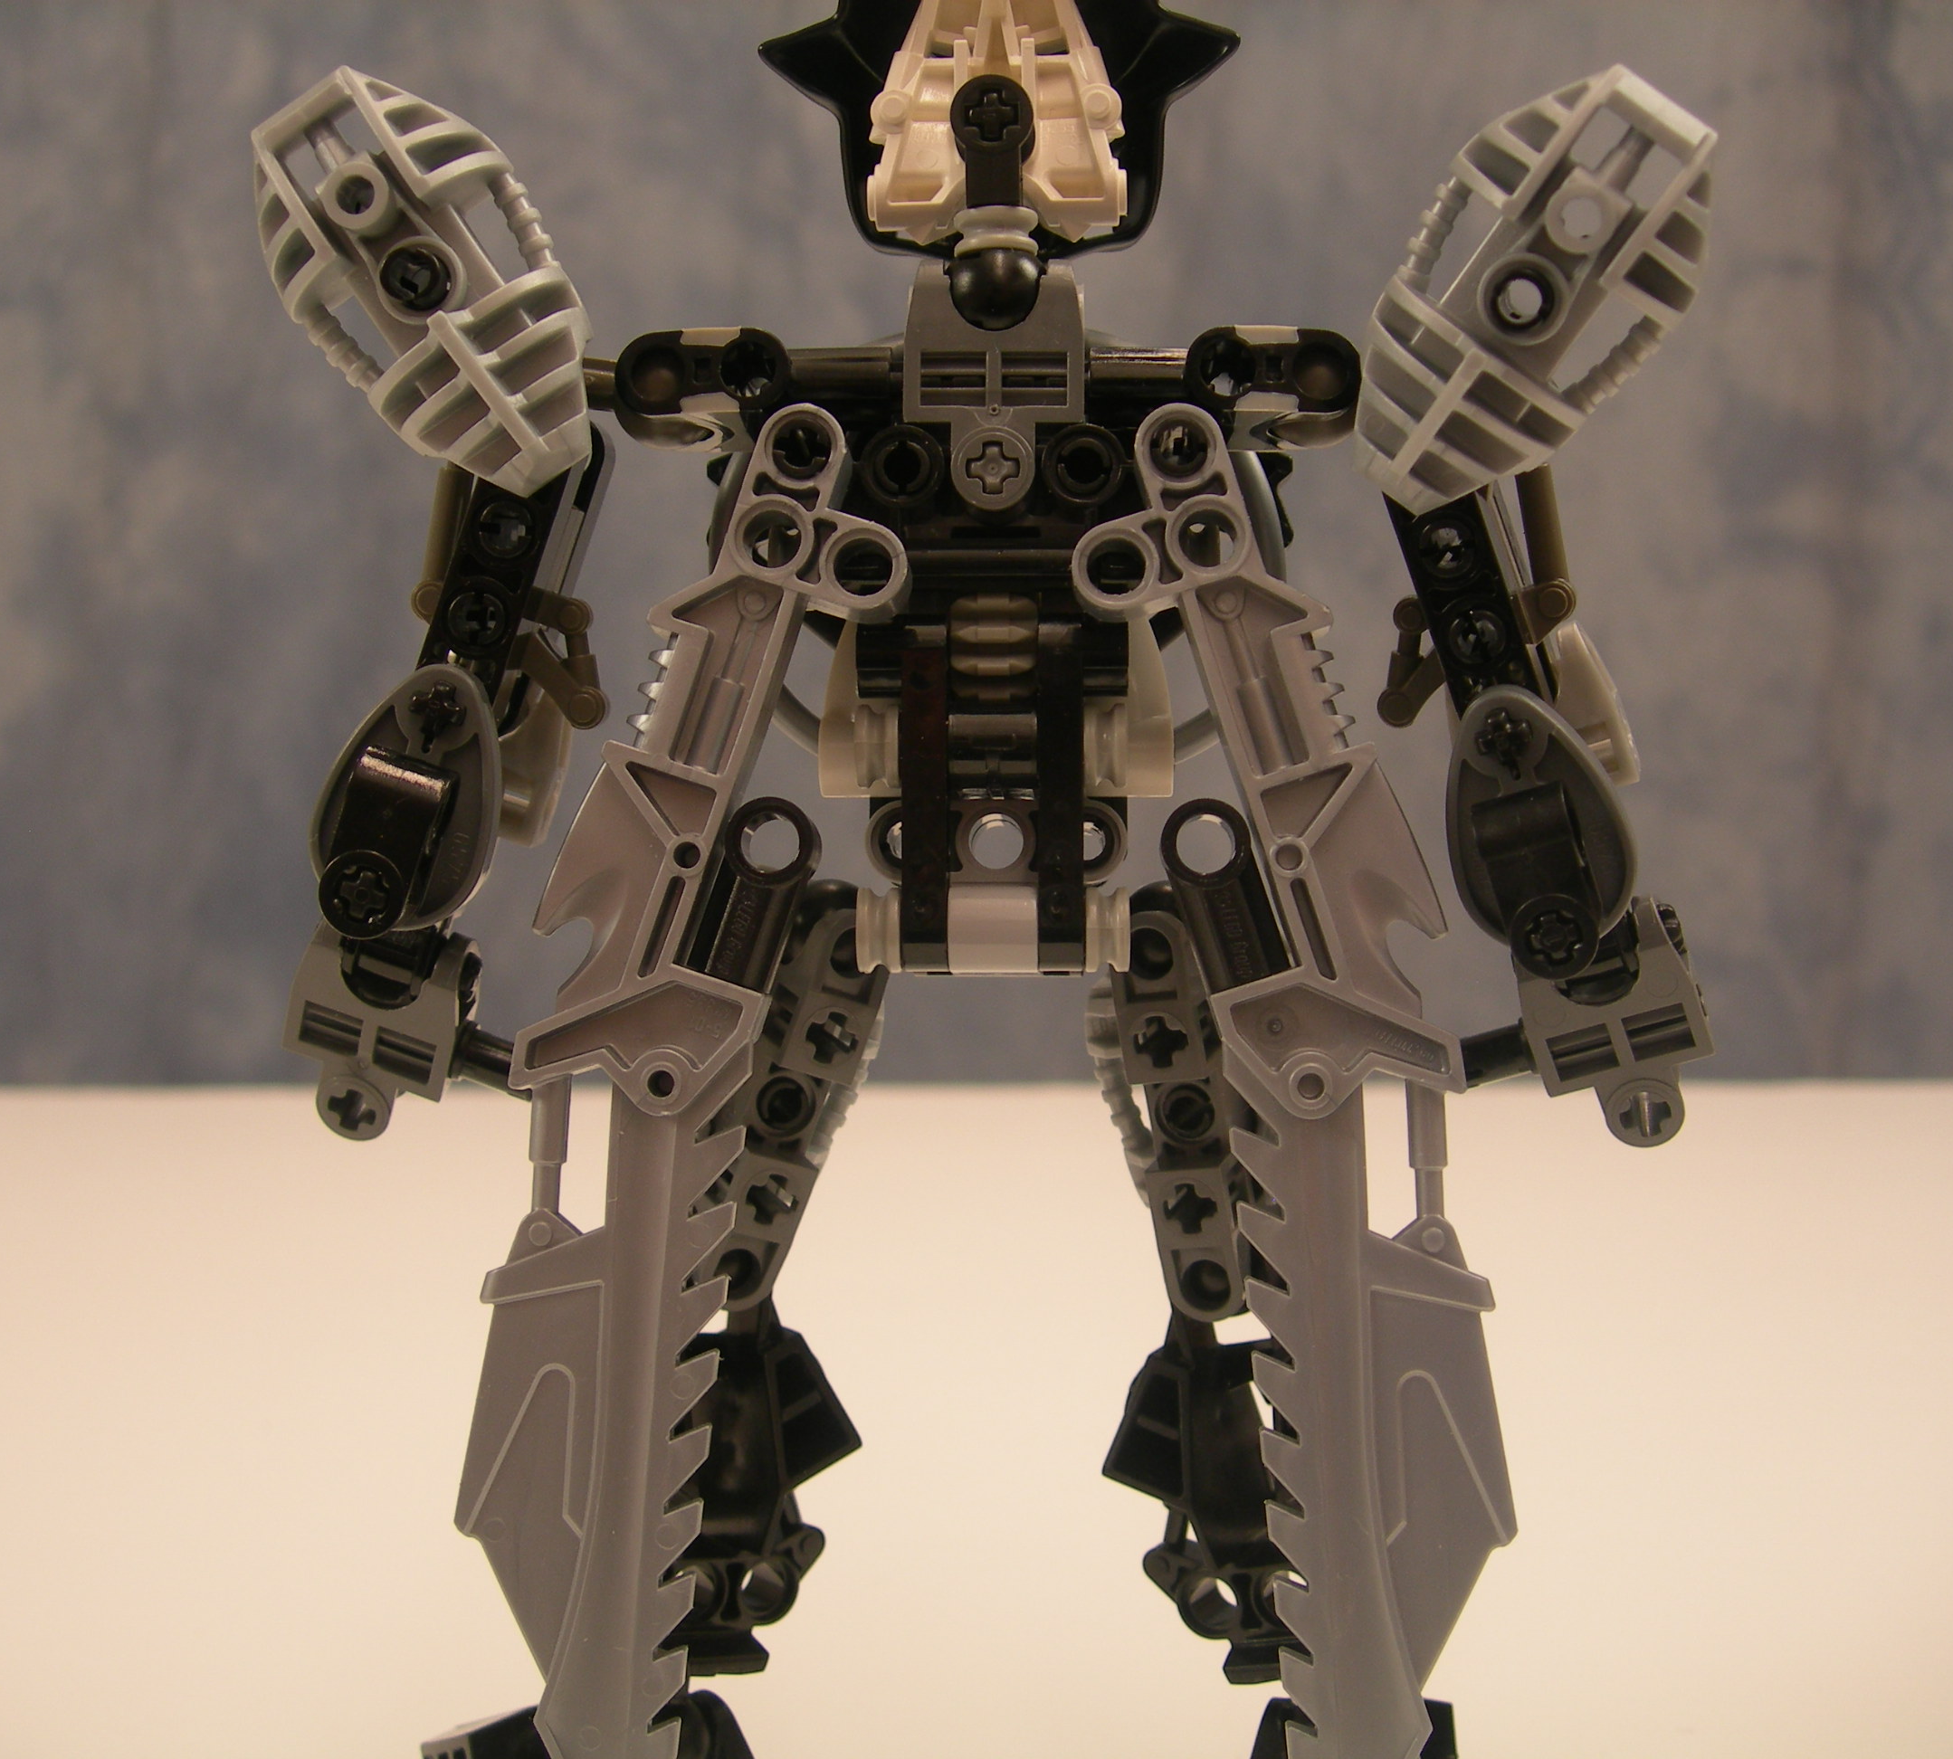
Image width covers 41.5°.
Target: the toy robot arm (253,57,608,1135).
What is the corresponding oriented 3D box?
[{"bbox_3d":[-0.049,-0.021,0.231,0.039,0.092,0.046,0,1,0],"label":"toy robot arm"}]

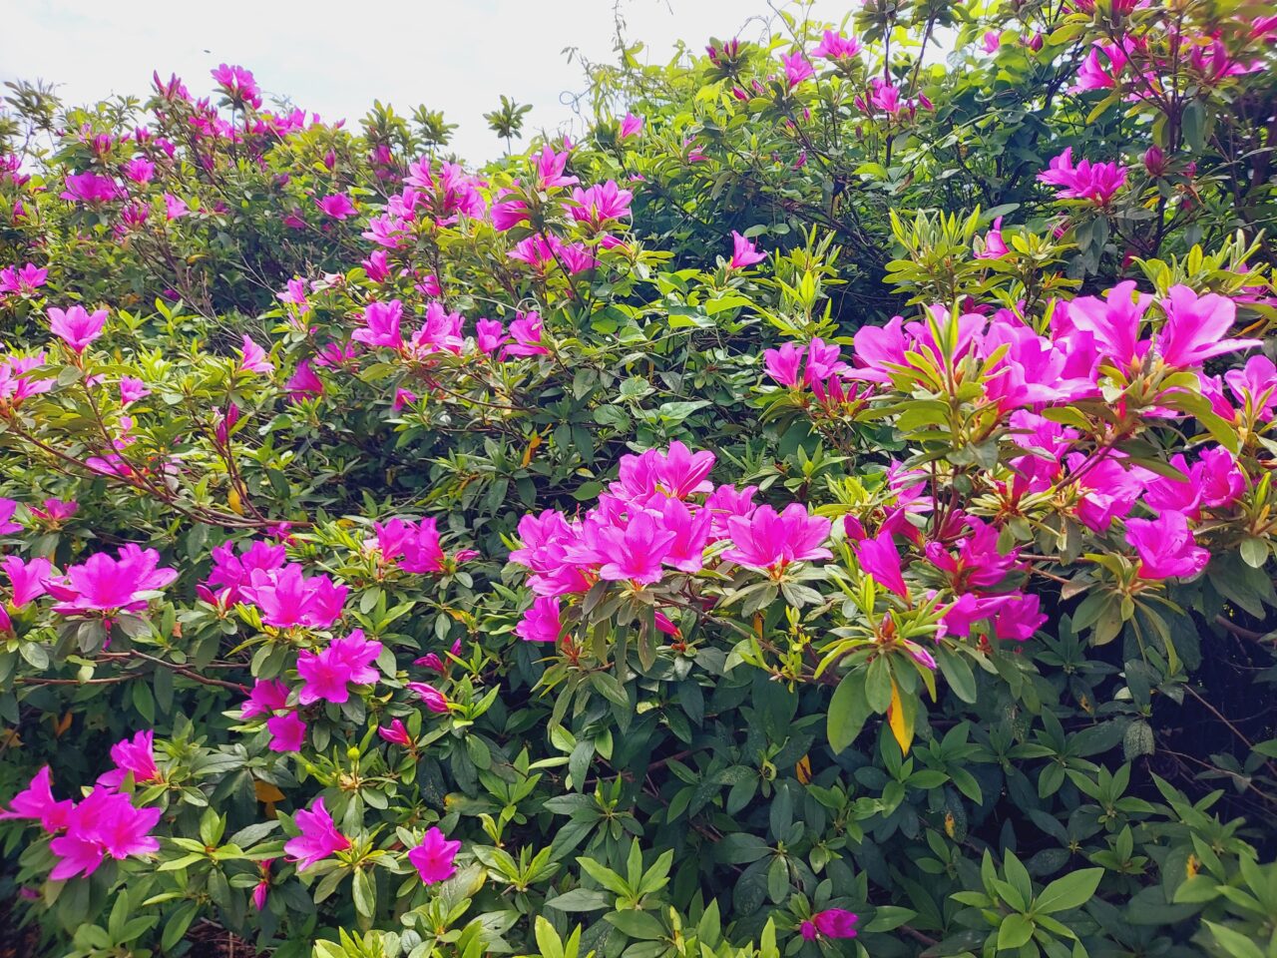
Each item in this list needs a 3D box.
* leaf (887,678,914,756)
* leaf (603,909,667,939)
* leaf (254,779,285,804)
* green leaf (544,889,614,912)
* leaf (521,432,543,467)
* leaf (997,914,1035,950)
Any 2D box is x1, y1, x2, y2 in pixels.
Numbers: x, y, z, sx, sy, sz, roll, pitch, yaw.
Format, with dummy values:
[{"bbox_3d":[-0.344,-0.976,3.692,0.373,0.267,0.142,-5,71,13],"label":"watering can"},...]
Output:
[{"bbox_3d":[0.175,0.155,0.620,0.020,0.063,0.014,-7,-9,0],"label":"leaf"},{"bbox_3d":[-0.004,0.378,0.780,0.054,0.010,0.025,19,49,-9],"label":"leaf"},{"bbox_3d":[-0.423,0.355,1.050,0.042,0.010,0.022,25,57,15],"label":"leaf"},{"bbox_3d":[-0.051,0.366,0.800,0.059,0.010,0.024,-3,45,-11],"label":"green leaf"},{"bbox_3d":[-0.133,-0.037,1.150,0.015,0.046,0.013,25,-6,0],"label":"leaf"},{"bbox_3d":[0.294,0.355,0.720,0.024,0.010,0.042,21,45,22],"label":"leaf"}]

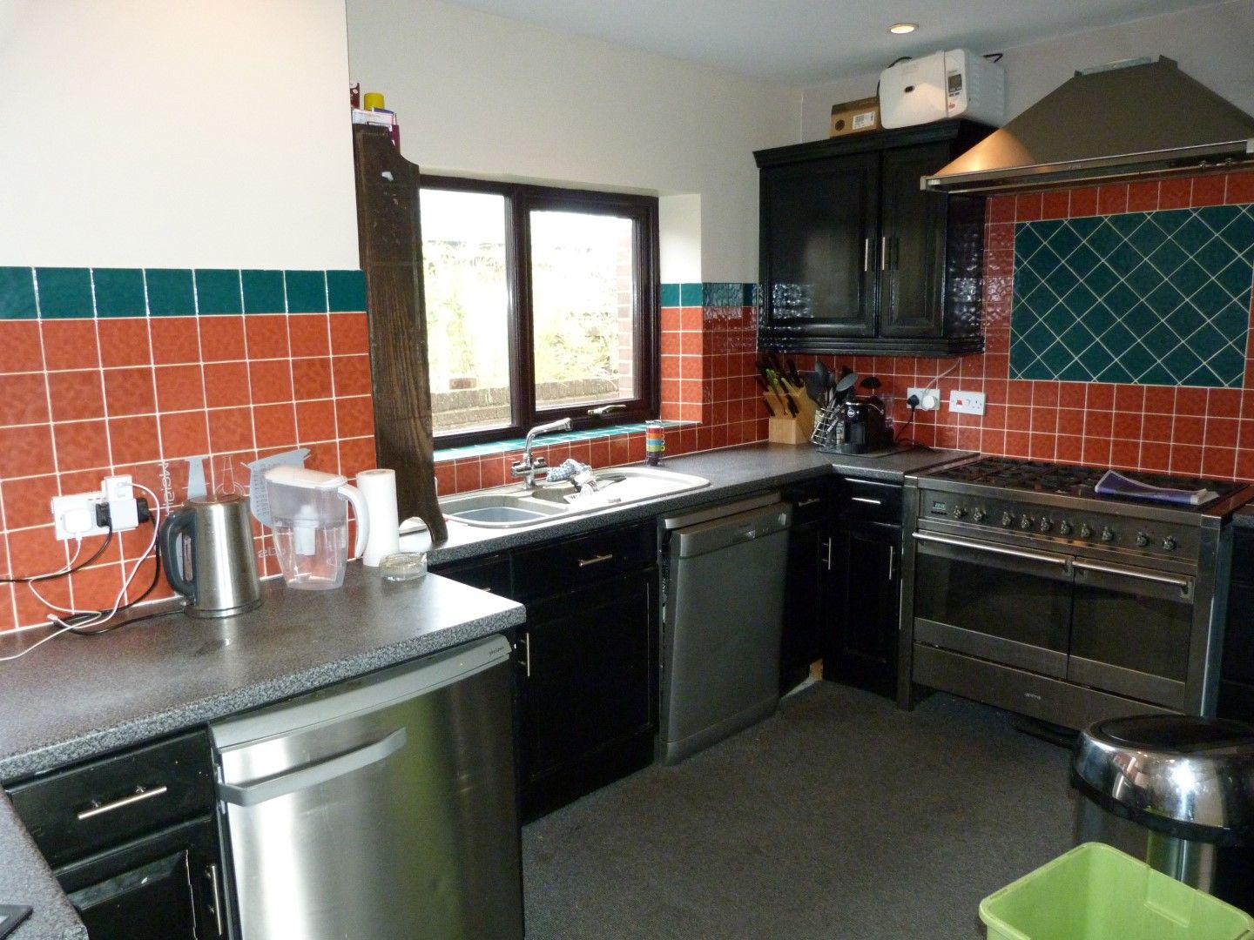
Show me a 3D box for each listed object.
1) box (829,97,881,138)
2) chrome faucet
[{"bbox_3d":[0.985,-1.400,3.657,0.230,0.140,0.215,-10,14,-42],"label":"box"},{"bbox_3d":[-0.273,-0.051,3.033,0.165,0.250,0.240,-10,13,-43],"label":"chrome faucet"}]

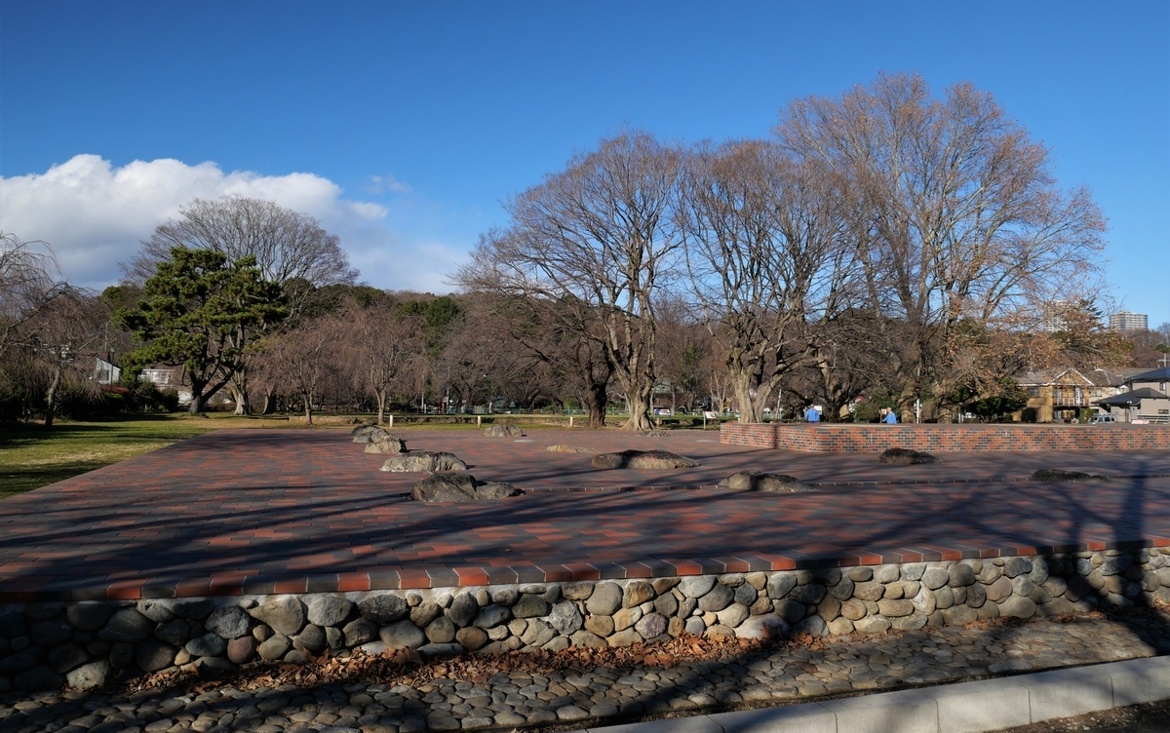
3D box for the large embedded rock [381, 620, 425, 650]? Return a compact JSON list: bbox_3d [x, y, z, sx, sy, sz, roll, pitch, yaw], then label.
[{"bbox_3d":[-1.161,1.715,5.602,0.286,0.187,0.215,1,-2,-14],"label":"large embedded rock"}]

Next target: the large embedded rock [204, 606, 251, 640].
[{"bbox_3d":[-2.188,1.573,5.372,0.275,0.203,0.206,1,-2,-12],"label":"large embedded rock"}]

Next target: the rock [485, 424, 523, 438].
[{"bbox_3d":[-2.593,2.037,27.927,1.244,0.361,0.850,0,-2,0],"label":"rock"}]

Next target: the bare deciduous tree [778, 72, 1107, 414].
[{"bbox_3d":[17.286,-5.621,42.264,15.682,17.323,13.800,0,-2,0],"label":"bare deciduous tree"}]

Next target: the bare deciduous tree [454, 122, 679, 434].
[{"bbox_3d":[-0.677,-4.130,42.000,10.412,14.282,10.500,0,-3,0],"label":"bare deciduous tree"}]

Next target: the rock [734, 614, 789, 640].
[{"bbox_3d":[1.259,1.866,6.278,0.391,0.181,0.274,1,-2,-17],"label":"rock"}]

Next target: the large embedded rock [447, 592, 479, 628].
[{"bbox_3d":[-0.767,1.543,5.542,0.210,0.220,0.182,1,-3,-18],"label":"large embedded rock"}]

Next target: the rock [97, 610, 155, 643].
[{"bbox_3d":[-2.749,1.551,5.258,0.339,0.199,0.254,1,-2,-11],"label":"rock"}]

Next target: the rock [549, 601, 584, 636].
[{"bbox_3d":[-0.125,1.652,5.751,0.239,0.228,0.198,1,-3,-18],"label":"rock"}]

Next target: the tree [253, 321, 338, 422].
[{"bbox_3d":[-13.005,0.210,39.318,3.760,4.760,3.402,0,-2,0],"label":"tree"}]

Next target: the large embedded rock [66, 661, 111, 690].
[{"bbox_3d":[-2.762,1.721,4.878,0.231,0.161,0.164,1,-3,-18],"label":"large embedded rock"}]

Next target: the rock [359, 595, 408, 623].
[{"bbox_3d":[-1.243,1.495,5.392,0.303,0.178,0.197,1,-3,-18],"label":"rock"}]

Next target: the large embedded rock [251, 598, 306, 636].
[{"bbox_3d":[-1.822,1.486,5.213,0.315,0.229,0.228,1,-3,-18],"label":"large embedded rock"}]

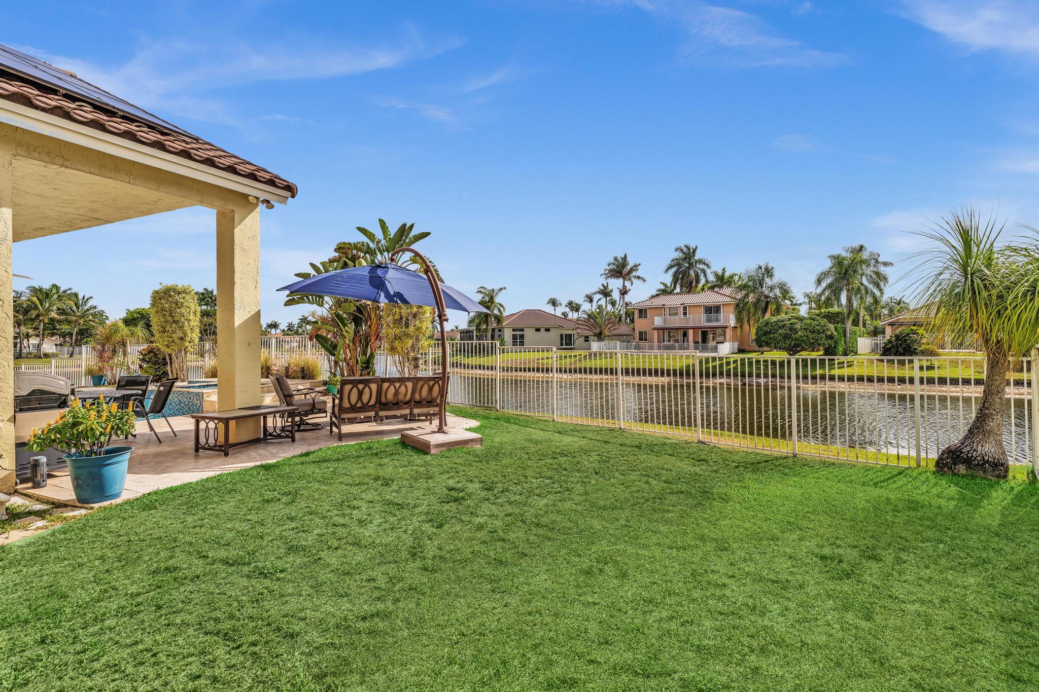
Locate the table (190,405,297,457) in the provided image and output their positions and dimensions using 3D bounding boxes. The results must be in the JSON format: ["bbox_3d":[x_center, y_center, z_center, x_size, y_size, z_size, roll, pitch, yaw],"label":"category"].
[{"bbox_3d":[-3.750,1.158,6.750,0.660,0.485,1.150,0,0,23],"label":"table"}]

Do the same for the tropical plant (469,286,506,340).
[{"bbox_3d":[-4.052,-3.592,62.000,4.800,8.000,4.800,0,0,-4],"label":"tropical plant"}]

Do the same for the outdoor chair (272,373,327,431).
[{"bbox_3d":[-3.750,0.940,8.380,0.870,0.950,0.750,0,0,-29],"label":"outdoor chair"}]

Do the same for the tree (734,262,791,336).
[{"bbox_3d":[23.800,-3.600,48.500,5.300,9.200,5.200,0,0,0],"label":"tree"}]

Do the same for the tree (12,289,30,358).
[{"bbox_3d":[-65.281,-2.966,64.000,4.500,9.100,4.500,0,0,44],"label":"tree"}]

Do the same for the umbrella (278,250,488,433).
[{"bbox_3d":[-2.150,-0.150,8.100,3.500,2.850,3.350,0,0,44],"label":"umbrella"}]

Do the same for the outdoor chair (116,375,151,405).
[{"bbox_3d":[-6.370,0.970,7.950,0.570,0.900,0.650,0,0,-6],"label":"outdoor chair"}]

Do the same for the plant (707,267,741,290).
[{"bbox_3d":[32.742,-5.622,79.000,5.300,13.500,5.300,0,0,23],"label":"plant"}]

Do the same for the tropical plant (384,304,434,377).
[{"bbox_3d":[-2.550,-0.150,11.300,1.200,2.550,1.150,0,0,-11],"label":"tropical plant"}]

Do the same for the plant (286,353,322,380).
[{"bbox_3d":[-5.350,0.500,12.200,0.970,0.700,0.900,0,0,-22],"label":"plant"}]

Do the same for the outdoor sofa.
[{"bbox_3d":[-2.110,0.935,8.000,1.870,0.930,0.820,0,0,-33],"label":"outdoor sofa"}]

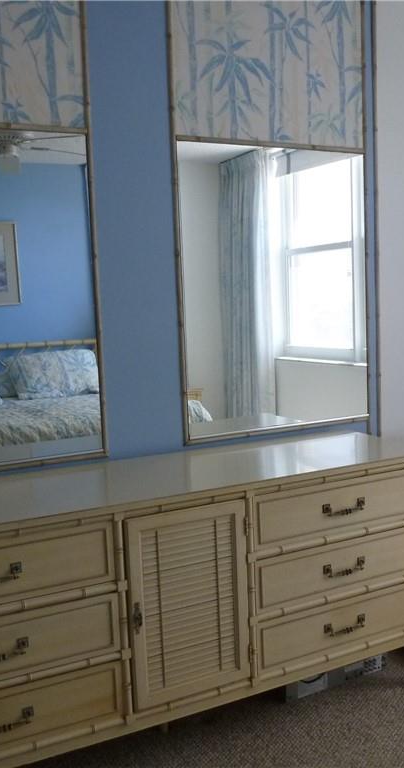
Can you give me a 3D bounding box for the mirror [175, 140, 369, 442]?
[{"bbox_3d":[0.280,-0.334,2.546,0.777,1.006,0.040,-5,7,-25],"label":"mirror"}]

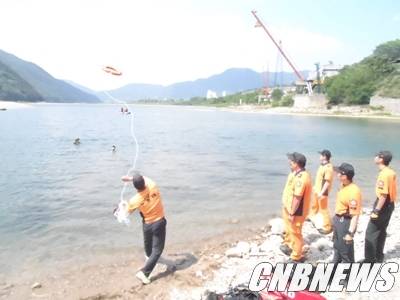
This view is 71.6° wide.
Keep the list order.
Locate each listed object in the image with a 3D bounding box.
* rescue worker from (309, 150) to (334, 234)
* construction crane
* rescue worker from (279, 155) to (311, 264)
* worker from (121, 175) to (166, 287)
[{"bbox_3d":[2.366,0.852,5.447,0.420,1.730,0.500,4,10,20],"label":"rescue worker"},{"bbox_3d":[27.039,-32.348,92.000,20.570,27.869,6.000,0,10,0],"label":"construction crane"},{"bbox_3d":[1.416,0.888,4.104,0.440,1.730,0.520,3,10,18],"label":"rescue worker"},{"bbox_3d":[-0.808,1.150,3.975,0.660,1.690,0.580,-3,10,-15],"label":"worker"}]

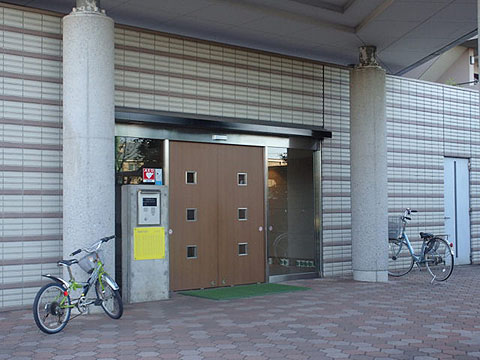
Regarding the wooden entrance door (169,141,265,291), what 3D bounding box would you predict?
[{"bbox_3d":[-0.300,0.519,10.567,1.775,2.087,0.050,2,-3,-40],"label":"wooden entrance door"}]

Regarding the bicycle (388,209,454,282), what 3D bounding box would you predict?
[{"bbox_3d":[2.863,1.061,11.751,0.600,1.100,1.760,1,-3,-25],"label":"bicycle"}]

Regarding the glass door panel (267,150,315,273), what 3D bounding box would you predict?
[{"bbox_3d":[0.807,0.509,11.476,1.022,1.997,0.040,2,-3,-40],"label":"glass door panel"}]

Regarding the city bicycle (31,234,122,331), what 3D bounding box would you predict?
[{"bbox_3d":[-1.603,1.008,7.160,0.550,0.900,1.400,-2,-3,29],"label":"city bicycle"}]

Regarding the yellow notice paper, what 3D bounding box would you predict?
[{"bbox_3d":[-1.125,0.796,8.997,0.450,0.397,0.005,2,-3,-40],"label":"yellow notice paper"}]

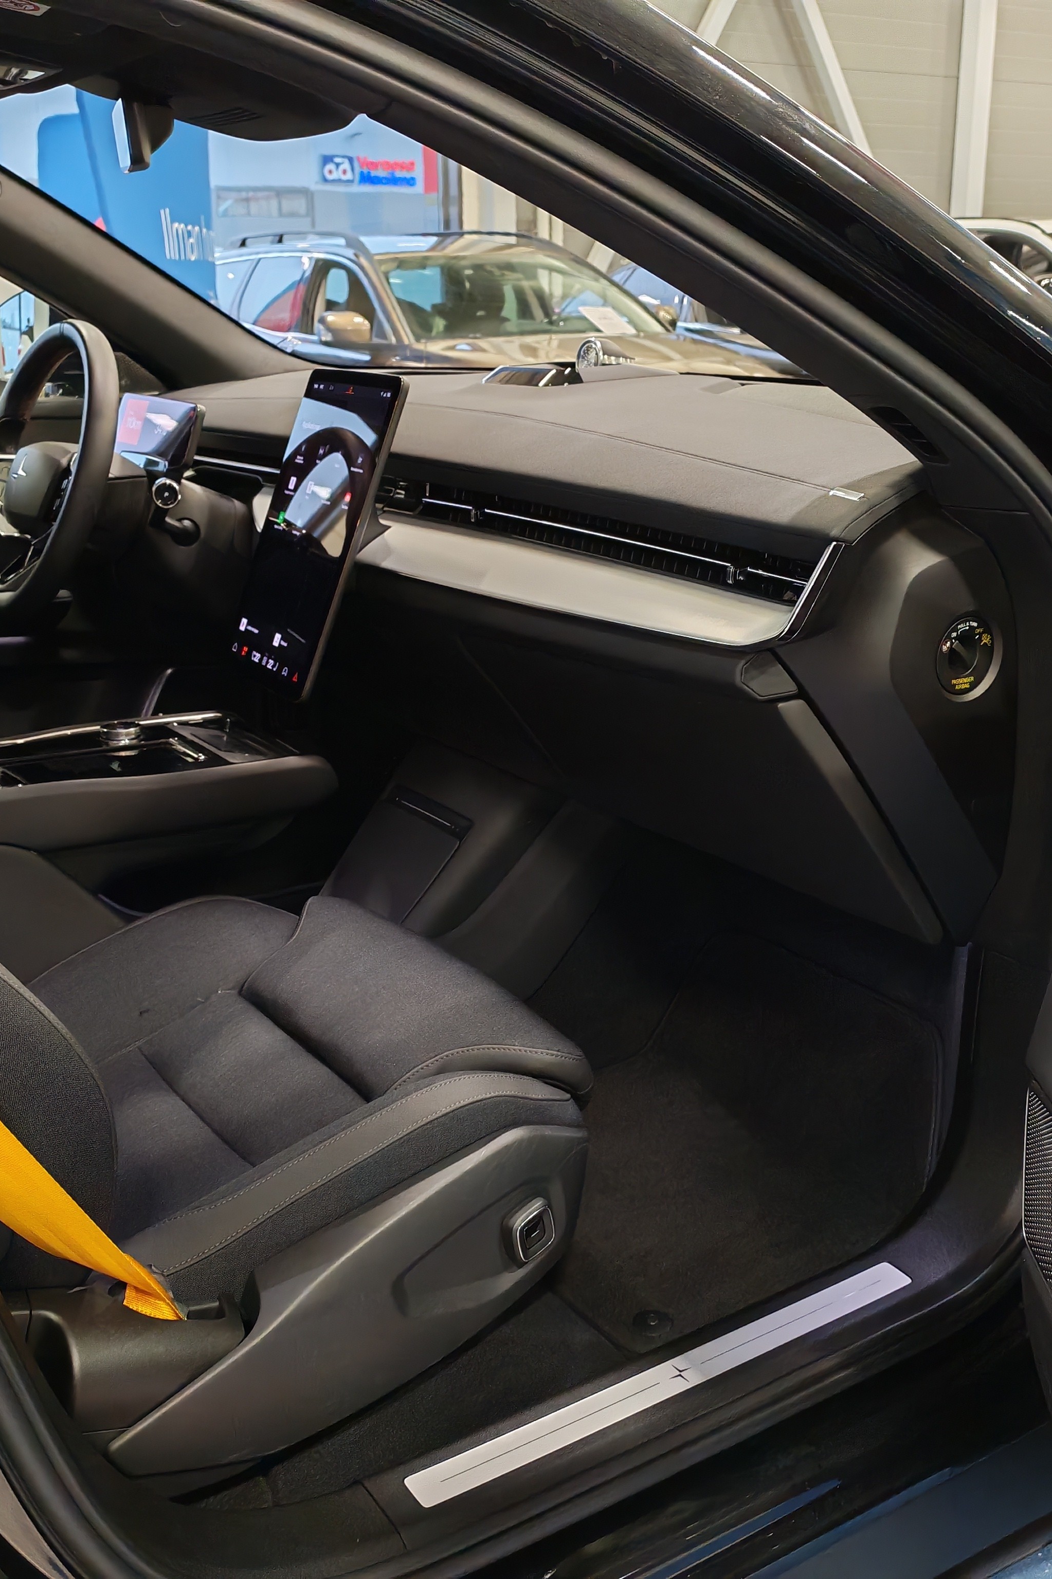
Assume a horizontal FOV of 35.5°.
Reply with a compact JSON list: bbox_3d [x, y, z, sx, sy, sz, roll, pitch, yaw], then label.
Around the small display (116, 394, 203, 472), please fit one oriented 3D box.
[{"bbox_3d":[-0.444,-0.430,1.998,0.022,0.086,0.235,8,10,-36],"label":"small display"}]

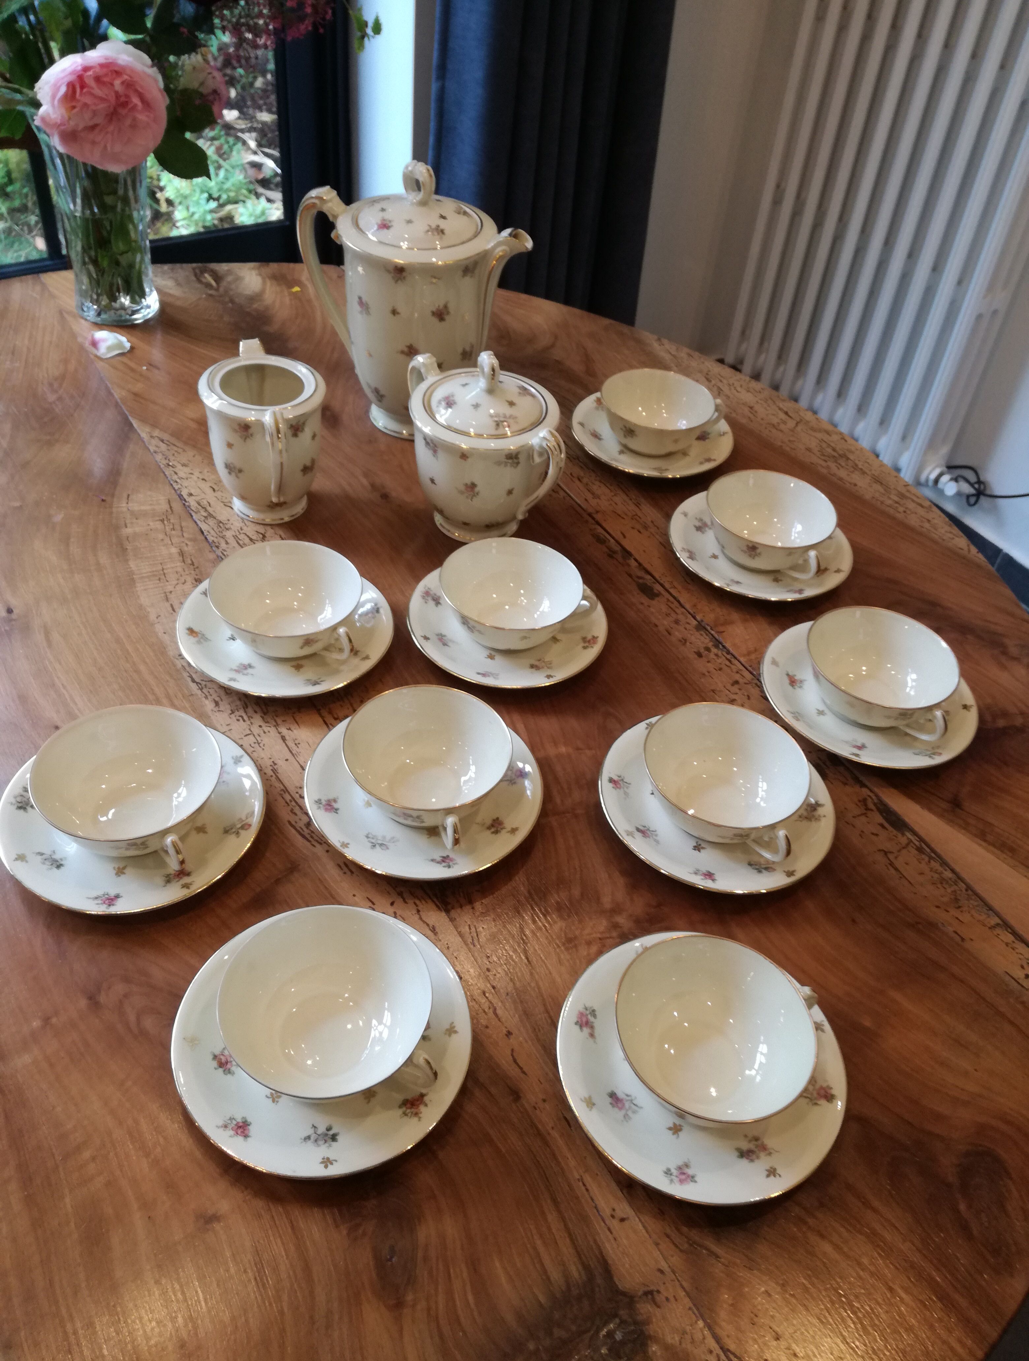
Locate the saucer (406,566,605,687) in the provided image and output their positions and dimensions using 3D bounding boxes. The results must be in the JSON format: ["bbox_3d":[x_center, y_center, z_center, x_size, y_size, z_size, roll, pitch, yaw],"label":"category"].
[{"bbox_3d":[-0.005,-0.039,0.783,0.147,0.022,0.147,3,45,-4],"label":"saucer"}]

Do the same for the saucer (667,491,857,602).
[{"bbox_3d":[0.196,-0.103,0.863,0.146,0.021,0.146,7,44,0],"label":"saucer"}]

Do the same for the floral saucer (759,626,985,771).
[{"bbox_3d":[0.249,0.014,0.762,0.147,0.022,0.147,3,45,-4],"label":"floral saucer"}]

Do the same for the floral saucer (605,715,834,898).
[{"bbox_3d":[0.127,0.080,0.682,0.147,0.022,0.147,3,45,-4],"label":"floral saucer"}]

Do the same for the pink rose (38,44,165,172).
[{"bbox_3d":[-0.353,-0.490,0.914,0.112,0.106,0.088,-19,50,-24],"label":"pink rose"}]

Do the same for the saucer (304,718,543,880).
[{"bbox_3d":[-0.055,0.069,0.658,0.146,0.021,0.146,3,44,-3],"label":"saucer"}]

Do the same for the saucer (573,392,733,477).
[{"bbox_3d":[0.124,-0.216,0.969,0.146,0.021,0.146,3,44,-3],"label":"saucer"}]

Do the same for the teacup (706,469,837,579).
[{"bbox_3d":[0.204,-0.115,0.856,0.101,0.049,0.116,-20,51,-24],"label":"teacup"}]

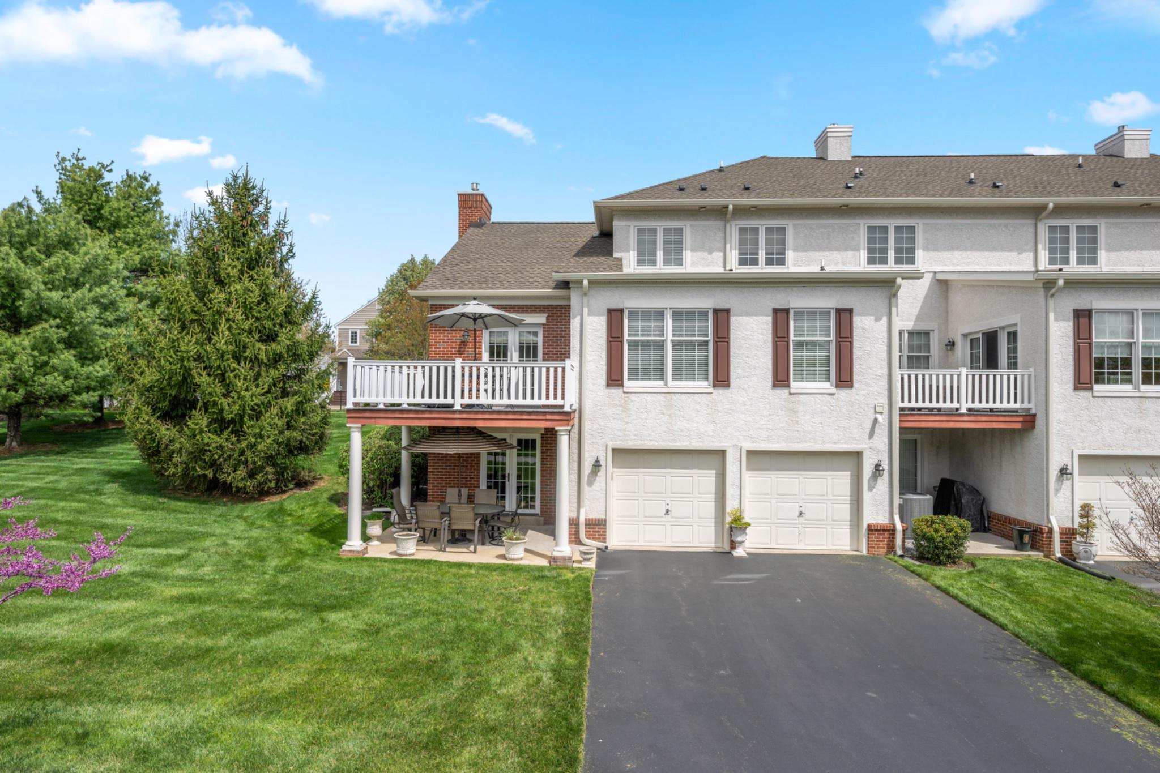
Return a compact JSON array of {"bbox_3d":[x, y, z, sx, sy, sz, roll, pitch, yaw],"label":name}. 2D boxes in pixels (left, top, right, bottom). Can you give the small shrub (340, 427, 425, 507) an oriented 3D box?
[{"bbox_3d":[-5.362,2.089,16.964,2.400,2.030,2.300,0,-1,3],"label":"small shrub"}]

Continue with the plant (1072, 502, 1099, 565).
[{"bbox_3d":[10.315,2.973,12.489,0.440,1.206,0.440,0,-1,3],"label":"plant"}]

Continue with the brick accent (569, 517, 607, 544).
[{"bbox_3d":[0.166,3.073,13.010,0.819,0.568,0.160,0,-1,3],"label":"brick accent"}]

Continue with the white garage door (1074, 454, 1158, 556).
[{"bbox_3d":[11.347,2.441,12.592,2.400,2.083,0.080,0,-1,3],"label":"white garage door"}]

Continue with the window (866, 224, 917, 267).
[{"bbox_3d":[8.516,-3.852,16.726,1.381,1.170,0.120,0,-1,3],"label":"window"}]

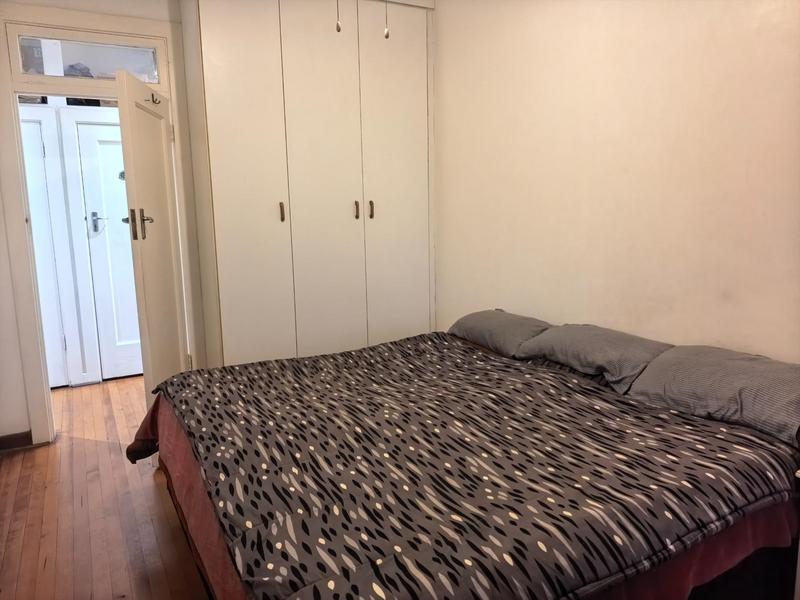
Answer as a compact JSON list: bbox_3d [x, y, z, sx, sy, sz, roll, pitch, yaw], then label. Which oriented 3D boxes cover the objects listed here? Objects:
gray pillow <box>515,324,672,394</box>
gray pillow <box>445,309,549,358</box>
[{"bbox_3d":[0.907,0.256,2.635,0.390,0.175,0.690,-6,11,-30],"label":"gray pillow"},{"bbox_3d":[0.570,0.166,3.213,0.380,0.175,0.680,-6,11,-30],"label":"gray pillow"}]

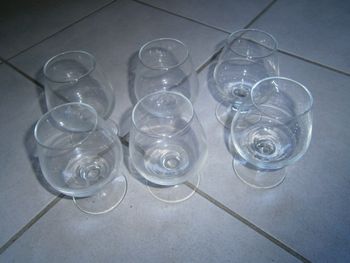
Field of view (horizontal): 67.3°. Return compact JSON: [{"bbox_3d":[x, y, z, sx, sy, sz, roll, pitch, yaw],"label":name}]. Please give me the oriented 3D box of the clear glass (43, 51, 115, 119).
[{"bbox_3d":[-0.120,-0.037,0.352,0.085,0.122,0.085,-2,50,2],"label":"clear glass"}]

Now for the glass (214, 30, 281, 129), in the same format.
[{"bbox_3d":[0.096,-0.067,0.363,0.085,0.122,0.085,-2,50,2],"label":"glass"}]

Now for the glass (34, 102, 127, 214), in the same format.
[{"bbox_3d":[-0.099,0.033,0.292,0.085,0.122,0.085,-2,50,2],"label":"glass"}]

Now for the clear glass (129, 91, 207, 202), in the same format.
[{"bbox_3d":[-0.008,0.021,0.296,0.085,0.122,0.085,-2,50,2],"label":"clear glass"}]

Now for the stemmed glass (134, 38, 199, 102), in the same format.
[{"bbox_3d":[-0.011,-0.054,0.359,0.085,0.122,0.085,-2,50,2],"label":"stemmed glass"}]

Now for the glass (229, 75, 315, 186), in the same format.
[{"bbox_3d":[0.106,0.005,0.302,0.085,0.122,0.085,-2,50,2],"label":"glass"}]

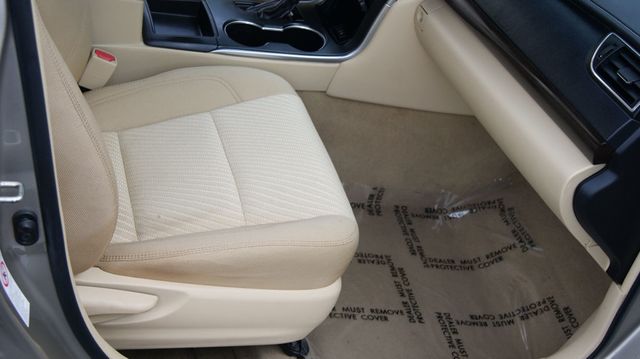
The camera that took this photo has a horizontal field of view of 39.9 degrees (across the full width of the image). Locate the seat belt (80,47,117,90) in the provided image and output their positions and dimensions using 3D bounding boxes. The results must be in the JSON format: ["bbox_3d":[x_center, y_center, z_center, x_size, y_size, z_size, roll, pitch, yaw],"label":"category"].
[{"bbox_3d":[-0.389,-0.182,1.534,0.043,0.074,0.027,20,26,-30],"label":"seat belt"}]

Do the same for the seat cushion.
[{"bbox_3d":[-0.241,0.016,1.447,0.465,0.160,0.530,-6,36,-15],"label":"seat cushion"}]

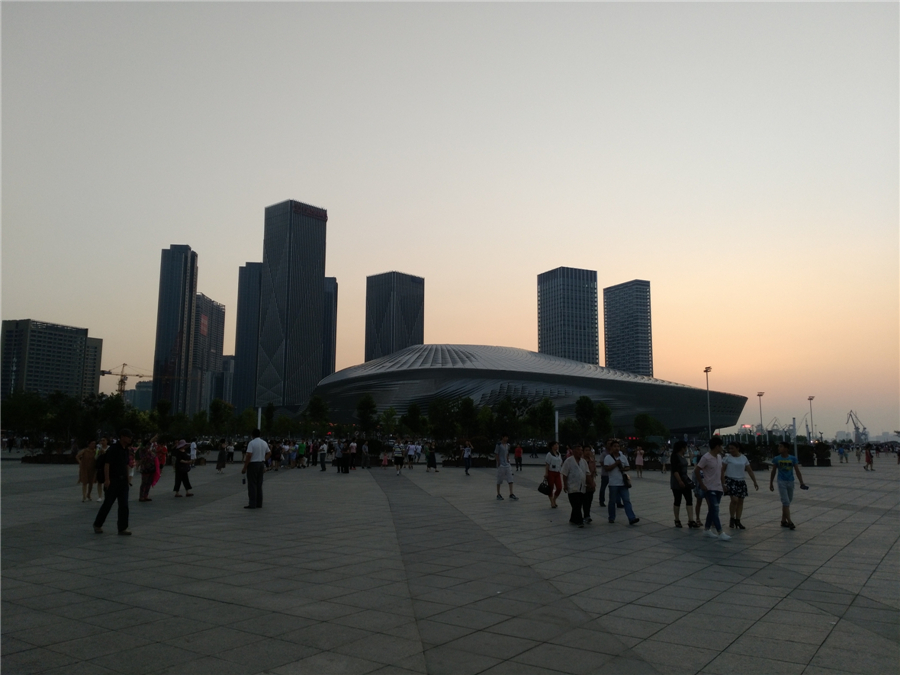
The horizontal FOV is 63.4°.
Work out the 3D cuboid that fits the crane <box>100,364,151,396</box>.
[{"bbox_3d":[-200.192,43.576,487.019,60.000,50.500,2.600,5,-9,-28],"label":"crane"}]

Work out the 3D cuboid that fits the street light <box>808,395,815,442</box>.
[{"bbox_3d":[107.886,25.341,216.315,1.900,15.000,1.200,-2,-9,19],"label":"street light"}]

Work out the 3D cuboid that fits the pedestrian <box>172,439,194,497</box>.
[{"bbox_3d":[-7.561,3.722,20.781,0.620,1.600,0.500,3,-8,-17],"label":"pedestrian"}]

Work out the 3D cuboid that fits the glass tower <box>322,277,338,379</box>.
[{"bbox_3d":[-146.284,25.502,837.437,30.000,185.000,32.000,1,-8,-4],"label":"glass tower"}]

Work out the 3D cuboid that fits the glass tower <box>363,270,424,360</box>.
[{"bbox_3d":[-49.452,19.123,651.781,36.600,147.000,39.200,-7,-11,41],"label":"glass tower"}]

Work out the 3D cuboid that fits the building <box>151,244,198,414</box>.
[{"bbox_3d":[-280.546,6.690,743.789,29.000,197.000,31.000,0,-8,0],"label":"building"}]

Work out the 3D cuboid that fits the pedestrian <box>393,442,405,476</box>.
[{"bbox_3d":[-2.380,5.550,33.837,0.580,1.700,0.480,1,-8,-3],"label":"pedestrian"}]

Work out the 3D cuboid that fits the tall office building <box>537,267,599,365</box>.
[{"bbox_3d":[113.570,19.046,696.890,41.500,164.000,41.500,4,-9,-26],"label":"tall office building"}]

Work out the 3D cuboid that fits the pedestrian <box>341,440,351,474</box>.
[{"bbox_3d":[-5.276,6.074,37.080,0.500,1.639,0.360,-7,-11,40],"label":"pedestrian"}]

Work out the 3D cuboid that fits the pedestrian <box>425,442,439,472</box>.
[{"bbox_3d":[-0.958,6.400,39.035,0.500,1.598,0.500,-6,-10,38],"label":"pedestrian"}]

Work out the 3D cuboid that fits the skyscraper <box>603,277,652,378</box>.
[{"bbox_3d":[170.488,25.053,694.090,18.000,152.000,50.000,4,-9,-26],"label":"skyscraper"}]

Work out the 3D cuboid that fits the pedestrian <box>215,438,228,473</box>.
[{"bbox_3d":[-11.205,5.845,35.801,0.420,1.660,0.500,4,-9,-22],"label":"pedestrian"}]

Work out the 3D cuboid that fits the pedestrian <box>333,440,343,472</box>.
[{"bbox_3d":[-5.508,5.894,36.277,0.520,1.660,0.360,2,-8,-14],"label":"pedestrian"}]

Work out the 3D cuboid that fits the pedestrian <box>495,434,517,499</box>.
[{"bbox_3d":[1.505,3.581,20.164,0.563,1.773,0.436,6,-10,-34],"label":"pedestrian"}]

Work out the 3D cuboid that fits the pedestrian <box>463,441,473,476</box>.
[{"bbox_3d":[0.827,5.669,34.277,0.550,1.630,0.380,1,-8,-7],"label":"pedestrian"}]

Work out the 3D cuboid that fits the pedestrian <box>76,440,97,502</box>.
[{"bbox_3d":[-9.588,3.536,19.323,0.517,1.573,0.338,3,-8,-17],"label":"pedestrian"}]

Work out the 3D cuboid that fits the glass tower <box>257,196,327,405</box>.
[{"bbox_3d":[-137.865,-12.925,636.433,38.200,205.000,41.600,-7,-11,41],"label":"glass tower"}]

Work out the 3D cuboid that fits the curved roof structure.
[{"bbox_3d":[37.147,32.136,409.911,212.000,56.000,185.000,4,-9,-26],"label":"curved roof structure"}]

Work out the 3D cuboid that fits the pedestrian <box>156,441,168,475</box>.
[{"bbox_3d":[-12.495,5.252,31.707,0.500,1.560,0.400,-2,-8,14],"label":"pedestrian"}]

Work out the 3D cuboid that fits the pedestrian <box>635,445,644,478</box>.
[{"bbox_3d":[8.569,5.597,33.005,0.480,1.520,0.360,-1,-8,8],"label":"pedestrian"}]

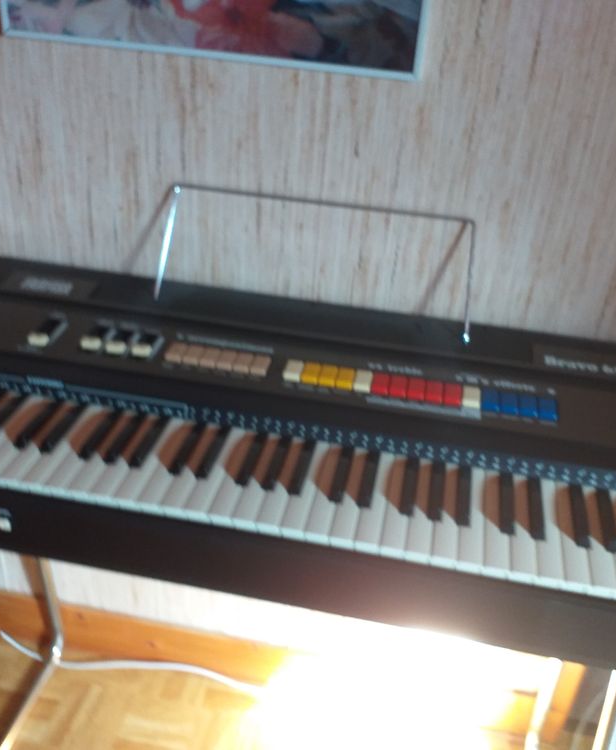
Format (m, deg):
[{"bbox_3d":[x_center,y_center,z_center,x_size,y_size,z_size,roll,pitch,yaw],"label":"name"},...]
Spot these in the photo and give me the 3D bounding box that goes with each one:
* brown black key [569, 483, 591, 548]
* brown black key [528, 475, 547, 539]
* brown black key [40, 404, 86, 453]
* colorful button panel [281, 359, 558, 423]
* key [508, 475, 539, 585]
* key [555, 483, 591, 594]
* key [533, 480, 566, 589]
[{"bbox_3d":[0.265,0.133,0.756,0.012,0.011,0.085,9,34,8],"label":"brown black key"},{"bbox_3d":[0.227,0.129,0.772,0.012,0.010,0.086,9,32,7],"label":"brown black key"},{"bbox_3d":[-0.261,0.052,0.836,0.012,0.010,0.086,9,32,7],"label":"brown black key"},{"bbox_3d":[0.124,0.016,0.874,0.305,0.010,0.032,9,37,8],"label":"colorful button panel"},{"bbox_3d":[0.207,0.148,0.759,0.022,0.013,0.134,9,34,8],"label":"key"},{"bbox_3d":[0.252,0.154,0.750,0.023,0.018,0.135,9,34,8],"label":"key"},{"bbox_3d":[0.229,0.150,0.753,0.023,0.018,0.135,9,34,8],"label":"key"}]

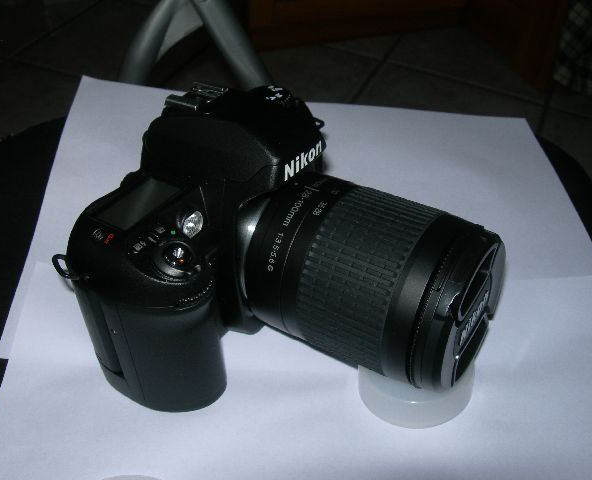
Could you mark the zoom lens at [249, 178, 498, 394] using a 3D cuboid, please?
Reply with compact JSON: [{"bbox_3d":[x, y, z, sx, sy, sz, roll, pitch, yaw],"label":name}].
[{"bbox_3d":[0.031,0.016,0.281,0.085,0.069,0.069,19,42,29],"label":"zoom lens"}]

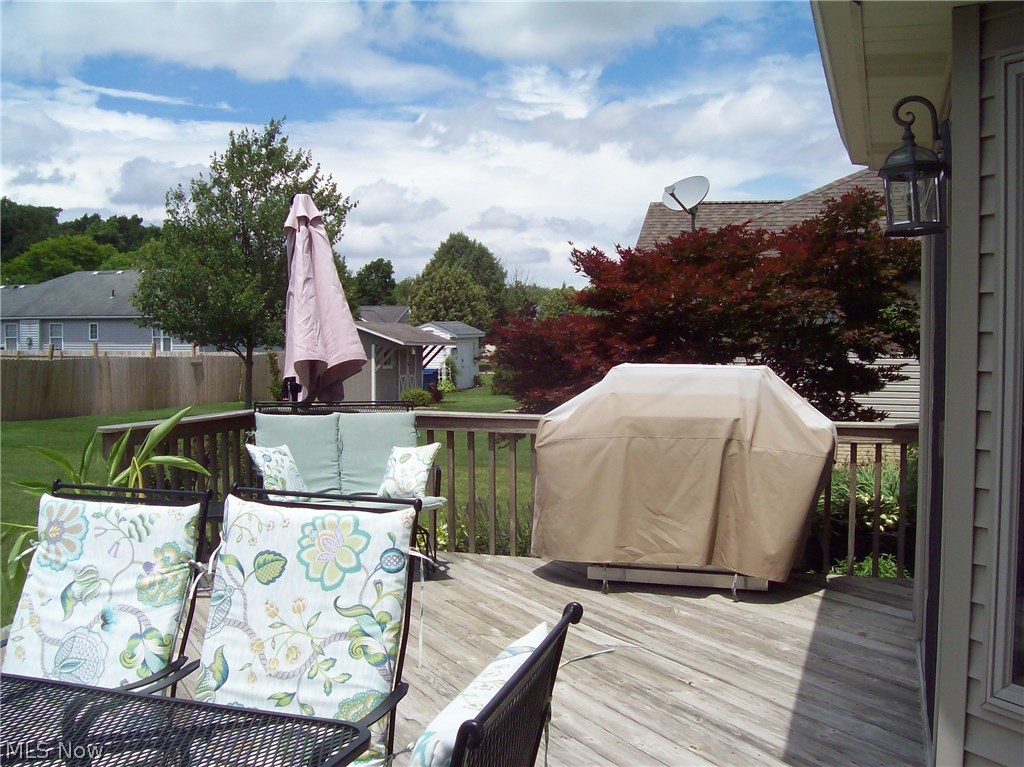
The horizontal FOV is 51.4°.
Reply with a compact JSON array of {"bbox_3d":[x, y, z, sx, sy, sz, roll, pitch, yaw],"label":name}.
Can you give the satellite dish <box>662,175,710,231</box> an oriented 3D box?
[{"bbox_3d":[2.803,-2.867,17.000,0.800,0.950,0.700,2,4,37],"label":"satellite dish"}]

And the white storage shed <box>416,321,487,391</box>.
[{"bbox_3d":[-2.650,-1.138,42.200,2.300,2.620,3.000,1,3,18],"label":"white storage shed"}]

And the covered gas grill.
[{"bbox_3d":[1.021,0.527,6.119,1.700,1.240,0.680,1,3,16],"label":"covered gas grill"}]

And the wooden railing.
[{"bbox_3d":[0.016,0.690,6.061,4.450,0.940,1.550,1,3,16],"label":"wooden railing"}]

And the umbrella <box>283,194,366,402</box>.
[{"bbox_3d":[-1.242,-0.072,7.067,0.550,2.346,0.480,1,3,16],"label":"umbrella"}]

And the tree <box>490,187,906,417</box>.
[{"bbox_3d":[2.175,-0.031,11.000,4.600,4.000,4.200,1,3,16],"label":"tree"}]

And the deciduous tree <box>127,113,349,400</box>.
[{"bbox_3d":[-7.063,-3.078,28.000,5.900,7.800,5.700,0,3,0],"label":"deciduous tree"}]

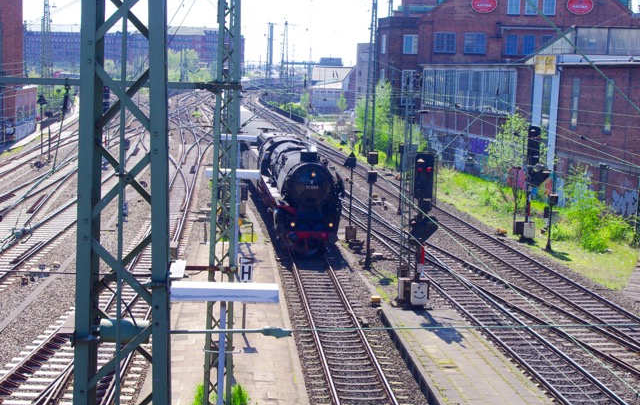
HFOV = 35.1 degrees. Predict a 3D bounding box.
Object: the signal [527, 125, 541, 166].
[{"bbox_3d":[10.889,-2.907,51.613,0.580,2.100,0.400,2,8,-1],"label":"signal"}]

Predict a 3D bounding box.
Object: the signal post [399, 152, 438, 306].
[{"bbox_3d":[3.600,0.976,36.347,1.220,5.500,0.800,2,8,-2],"label":"signal post"}]

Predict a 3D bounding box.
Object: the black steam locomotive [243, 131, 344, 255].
[{"bbox_3d":[-1.804,-1.269,55.503,3.100,4.550,23.020,1,8,-8],"label":"black steam locomotive"}]

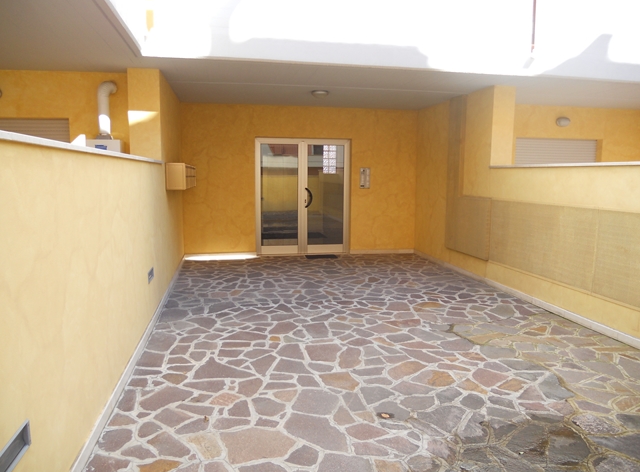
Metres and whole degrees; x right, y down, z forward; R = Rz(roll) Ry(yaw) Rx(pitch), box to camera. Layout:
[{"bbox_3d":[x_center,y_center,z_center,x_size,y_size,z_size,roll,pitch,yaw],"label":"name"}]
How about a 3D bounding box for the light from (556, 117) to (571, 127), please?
[{"bbox_3d":[4.412,-2.056,9.003,0.270,0.180,0.110,-1,7,-11],"label":"light"}]

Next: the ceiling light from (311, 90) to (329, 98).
[{"bbox_3d":[0.003,-2.149,7.626,0.275,0.095,0.275,-1,7,-11],"label":"ceiling light"}]

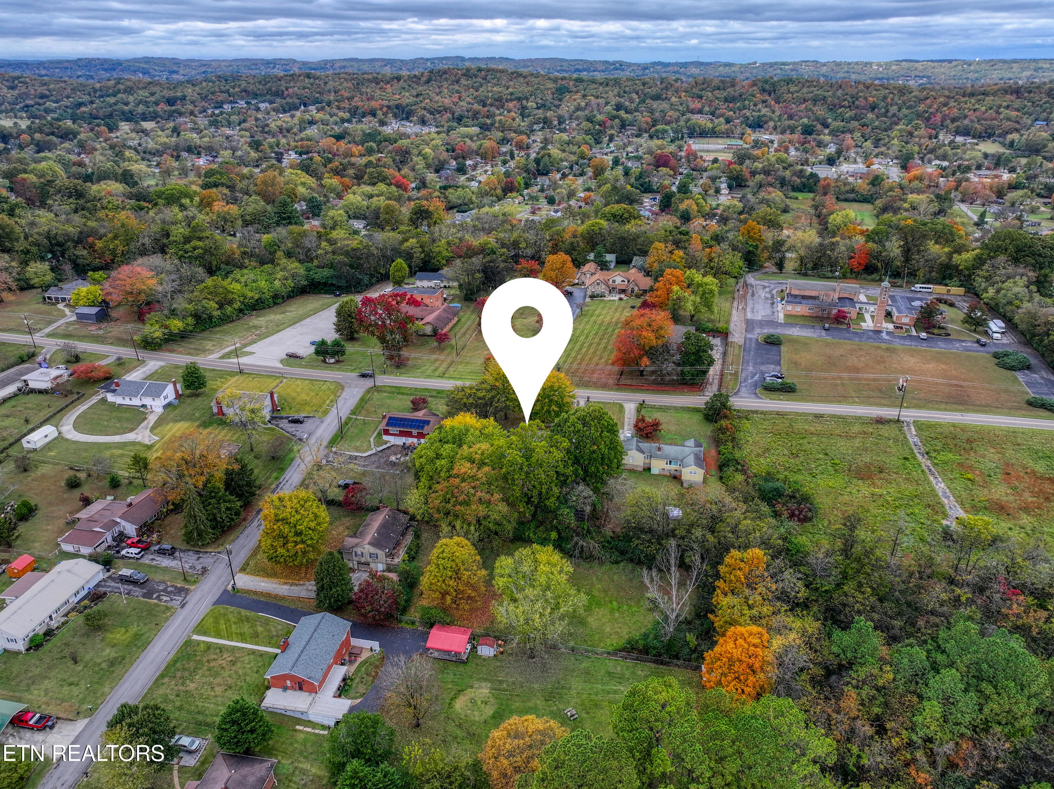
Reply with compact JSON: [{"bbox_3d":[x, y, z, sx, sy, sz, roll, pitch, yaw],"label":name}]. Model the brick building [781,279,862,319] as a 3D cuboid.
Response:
[{"bbox_3d":[111.275,-36.699,277.498,26.500,9.300,21.500,5,25,11],"label":"brick building"}]

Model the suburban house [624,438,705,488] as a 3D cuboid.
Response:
[{"bbox_3d":[32.510,15.496,174.152,18.800,6.600,12.500,4,25,8],"label":"suburban house"}]

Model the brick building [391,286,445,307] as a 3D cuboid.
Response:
[{"bbox_3d":[-39.840,-34.950,265.190,18.040,6.000,8.020,5,25,11],"label":"brick building"}]

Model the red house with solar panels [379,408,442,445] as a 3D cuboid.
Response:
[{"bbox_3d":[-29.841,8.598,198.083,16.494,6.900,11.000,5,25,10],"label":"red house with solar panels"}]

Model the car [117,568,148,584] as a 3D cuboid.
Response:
[{"bbox_3d":[-74.704,34.525,138.427,5.400,1.800,1.950,5,25,12],"label":"car"}]

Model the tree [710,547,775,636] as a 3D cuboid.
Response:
[{"bbox_3d":[36.826,34.832,123.729,10.600,17.500,10.600,0,25,0],"label":"tree"}]

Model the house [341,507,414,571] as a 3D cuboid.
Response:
[{"bbox_3d":[-30.767,30.297,154.474,12.625,6.900,13.665,4,25,8],"label":"house"}]

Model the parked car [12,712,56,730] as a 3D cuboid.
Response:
[{"bbox_3d":[-77.075,50.435,113.207,5.597,1.780,1.920,5,25,10],"label":"parked car"}]

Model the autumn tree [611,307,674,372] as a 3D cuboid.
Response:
[{"bbox_3d":[33.260,-15.390,212.140,17.980,19.080,17.980,0,25,0],"label":"autumn tree"}]

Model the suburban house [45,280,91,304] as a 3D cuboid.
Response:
[{"bbox_3d":[-173.550,-39.500,280.460,13.500,5.600,14.500,5,25,12],"label":"suburban house"}]

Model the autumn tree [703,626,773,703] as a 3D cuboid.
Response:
[{"bbox_3d":[33.020,42.177,113.354,11.000,12.800,11.000,0,25,0],"label":"autumn tree"}]

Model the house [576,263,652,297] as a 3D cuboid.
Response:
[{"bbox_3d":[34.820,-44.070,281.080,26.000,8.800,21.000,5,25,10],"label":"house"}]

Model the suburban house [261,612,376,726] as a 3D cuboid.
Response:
[{"bbox_3d":[-34.380,45.590,122.550,14.690,6.300,17.870,4,25,8],"label":"suburban house"}]

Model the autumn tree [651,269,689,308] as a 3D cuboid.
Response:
[{"bbox_3d":[50.300,-37.210,258.890,13.210,14.740,13.210,0,25,0],"label":"autumn tree"}]

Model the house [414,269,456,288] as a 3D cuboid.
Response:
[{"bbox_3d":[-39.922,-53.182,333.068,19.752,6.400,12.000,3,25,6],"label":"house"}]

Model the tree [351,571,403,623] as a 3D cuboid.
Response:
[{"bbox_3d":[-27.300,37.395,133.526,8.800,8.500,8.800,0,25,0],"label":"tree"}]

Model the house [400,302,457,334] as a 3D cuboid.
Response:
[{"bbox_3d":[-40.854,-29.278,282.627,24.039,5.100,23.025,5,25,10],"label":"house"}]

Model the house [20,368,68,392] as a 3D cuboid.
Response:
[{"bbox_3d":[-138.450,-3.860,210.550,8.760,4.200,8.050,4,25,8],"label":"house"}]

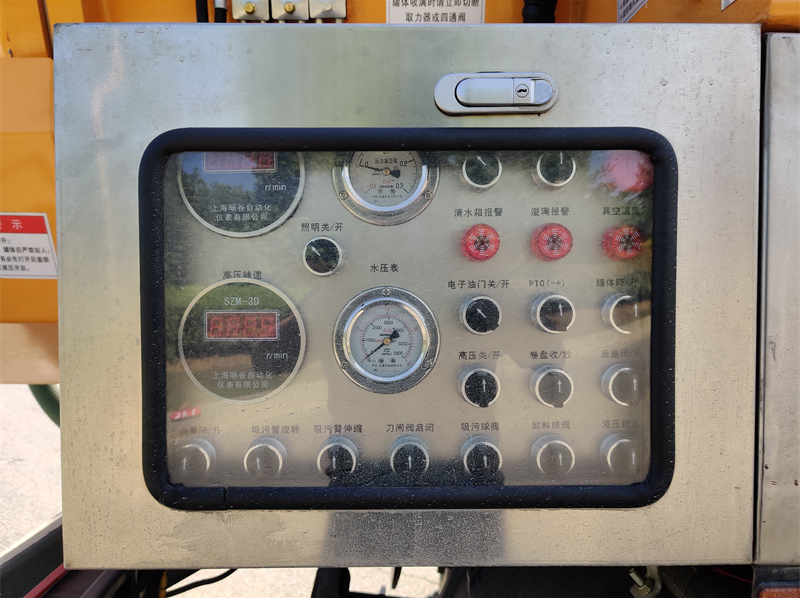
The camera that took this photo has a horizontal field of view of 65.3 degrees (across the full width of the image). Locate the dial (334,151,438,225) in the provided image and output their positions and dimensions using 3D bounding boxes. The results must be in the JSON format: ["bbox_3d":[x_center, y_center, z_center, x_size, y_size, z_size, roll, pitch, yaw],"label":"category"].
[{"bbox_3d":[-0.011,-0.099,0.477,0.084,0.084,0.020,0,2,0],"label":"dial"}]

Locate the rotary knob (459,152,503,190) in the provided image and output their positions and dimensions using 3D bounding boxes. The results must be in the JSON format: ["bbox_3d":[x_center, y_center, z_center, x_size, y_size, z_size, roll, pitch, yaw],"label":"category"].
[{"bbox_3d":[0.062,-0.098,0.473,0.030,0.030,0.028,0,2,0],"label":"rotary knob"}]

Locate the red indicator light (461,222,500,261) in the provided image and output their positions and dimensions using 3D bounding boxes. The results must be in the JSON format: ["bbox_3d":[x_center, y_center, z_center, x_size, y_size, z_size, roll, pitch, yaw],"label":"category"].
[{"bbox_3d":[0.062,-0.043,0.479,0.029,0.029,0.019,0,2,0],"label":"red indicator light"}]

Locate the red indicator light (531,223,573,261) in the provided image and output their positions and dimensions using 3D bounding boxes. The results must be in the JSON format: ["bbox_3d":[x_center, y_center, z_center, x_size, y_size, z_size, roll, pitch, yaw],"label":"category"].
[{"bbox_3d":[0.117,-0.043,0.479,0.029,0.029,0.019,0,2,0],"label":"red indicator light"}]

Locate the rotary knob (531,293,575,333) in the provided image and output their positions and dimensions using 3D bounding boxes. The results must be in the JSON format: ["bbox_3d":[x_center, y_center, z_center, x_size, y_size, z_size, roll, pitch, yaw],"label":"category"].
[{"bbox_3d":[0.118,0.011,0.476,0.030,0.030,0.028,0,2,0],"label":"rotary knob"}]

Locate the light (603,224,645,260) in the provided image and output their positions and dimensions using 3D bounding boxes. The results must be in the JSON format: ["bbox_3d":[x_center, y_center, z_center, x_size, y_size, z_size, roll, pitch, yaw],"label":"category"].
[{"bbox_3d":[0.172,-0.044,0.479,0.029,0.029,0.019,0,2,0],"label":"light"}]

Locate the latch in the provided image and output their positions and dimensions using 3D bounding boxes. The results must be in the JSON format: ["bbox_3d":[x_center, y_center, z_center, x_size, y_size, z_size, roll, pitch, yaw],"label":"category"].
[{"bbox_3d":[0.065,-0.140,0.426,0.085,0.029,0.016,0,2,0],"label":"latch"}]

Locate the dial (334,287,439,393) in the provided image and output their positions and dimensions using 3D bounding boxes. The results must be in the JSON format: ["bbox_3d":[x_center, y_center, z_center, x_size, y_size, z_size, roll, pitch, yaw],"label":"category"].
[{"bbox_3d":[-0.010,0.033,0.481,0.084,0.084,0.020,0,2,0],"label":"dial"}]

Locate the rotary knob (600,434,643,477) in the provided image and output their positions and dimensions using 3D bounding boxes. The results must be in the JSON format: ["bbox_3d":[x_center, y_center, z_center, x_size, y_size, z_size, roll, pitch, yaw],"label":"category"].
[{"bbox_3d":[0.172,0.122,0.479,0.030,0.030,0.028,0,2,0],"label":"rotary knob"}]

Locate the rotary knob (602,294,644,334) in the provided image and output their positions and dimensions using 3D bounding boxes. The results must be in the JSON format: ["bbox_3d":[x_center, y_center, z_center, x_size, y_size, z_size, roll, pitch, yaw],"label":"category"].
[{"bbox_3d":[0.173,0.011,0.476,0.030,0.030,0.028,0,2,0],"label":"rotary knob"}]

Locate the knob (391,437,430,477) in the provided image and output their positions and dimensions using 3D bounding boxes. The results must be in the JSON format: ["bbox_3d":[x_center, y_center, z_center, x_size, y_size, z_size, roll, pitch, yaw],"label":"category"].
[{"bbox_3d":[0.008,0.123,0.479,0.030,0.030,0.028,0,2,0],"label":"knob"}]

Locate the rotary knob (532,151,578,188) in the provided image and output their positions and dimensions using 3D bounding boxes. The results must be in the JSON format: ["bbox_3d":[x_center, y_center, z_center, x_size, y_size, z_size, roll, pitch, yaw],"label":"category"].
[{"bbox_3d":[0.117,-0.099,0.473,0.030,0.030,0.028,0,2,0],"label":"rotary knob"}]

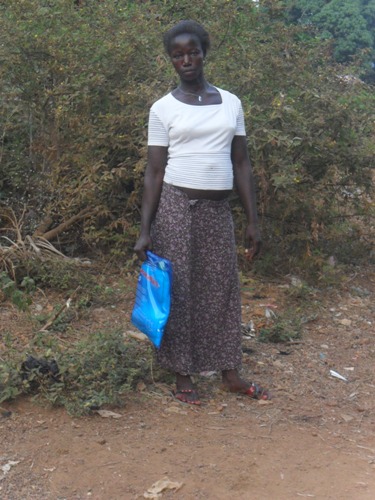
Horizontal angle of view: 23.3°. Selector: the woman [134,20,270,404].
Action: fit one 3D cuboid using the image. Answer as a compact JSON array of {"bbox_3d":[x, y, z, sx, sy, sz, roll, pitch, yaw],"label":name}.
[{"bbox_3d":[0.057,-0.156,3.974,0.560,1.650,0.370,-4,9,-22],"label":"woman"}]

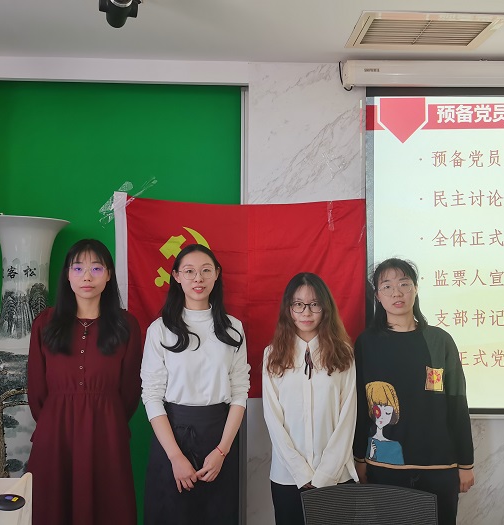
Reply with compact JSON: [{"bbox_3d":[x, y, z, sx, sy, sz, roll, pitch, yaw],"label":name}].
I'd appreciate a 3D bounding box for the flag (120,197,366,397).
[{"bbox_3d":[-0.050,0.165,2.650,1.200,0.970,0.060,0,0,-2],"label":"flag"}]

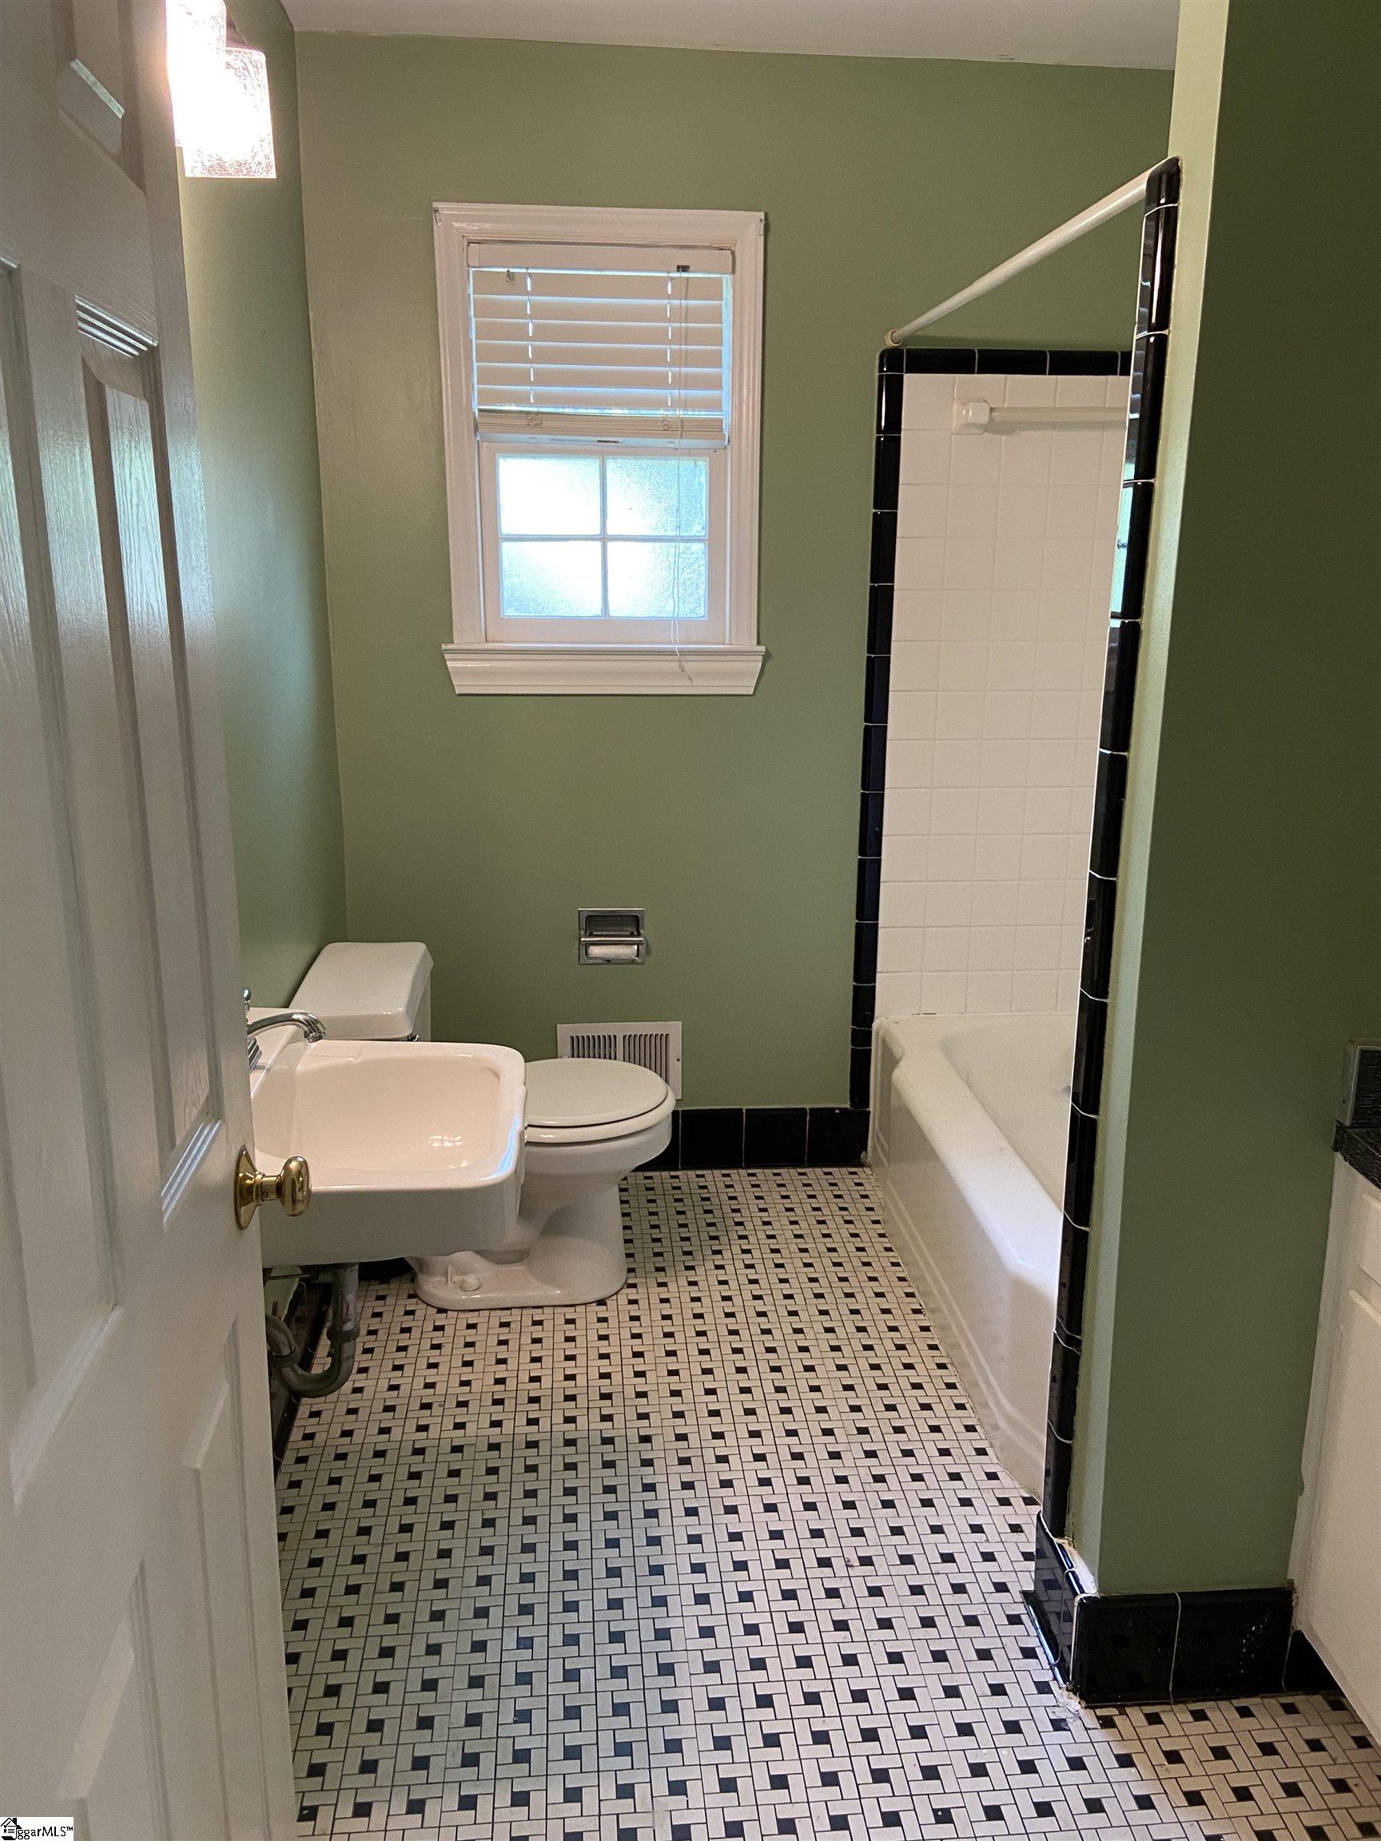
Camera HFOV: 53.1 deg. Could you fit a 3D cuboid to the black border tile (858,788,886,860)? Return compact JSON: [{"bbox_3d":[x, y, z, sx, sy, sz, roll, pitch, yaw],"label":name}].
[{"bbox_3d":[0.411,-0.217,3.141,0.052,0.152,0.015,-1,15,-5],"label":"black border tile"}]

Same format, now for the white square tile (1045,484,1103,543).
[{"bbox_3d":[0.829,-0.885,3.002,0.108,0.108,0.010,0,15,-4],"label":"white square tile"}]

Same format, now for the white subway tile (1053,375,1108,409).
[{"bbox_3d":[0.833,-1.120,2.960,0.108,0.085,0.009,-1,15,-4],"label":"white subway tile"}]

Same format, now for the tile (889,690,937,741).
[{"bbox_3d":[0.497,-0.463,3.110,0.108,0.108,0.009,-1,15,-4],"label":"tile"}]

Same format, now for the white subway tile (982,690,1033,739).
[{"bbox_3d":[0.716,-0.463,3.115,0.108,0.108,0.010,-1,15,-4],"label":"white subway tile"}]

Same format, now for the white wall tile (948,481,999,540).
[{"bbox_3d":[0.610,-0.883,2.986,0.108,0.108,0.010,0,15,-4],"label":"white wall tile"}]

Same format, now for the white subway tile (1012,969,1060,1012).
[{"bbox_3d":[0.838,0.174,3.348,0.110,0.108,0.010,-1,15,-5],"label":"white subway tile"}]

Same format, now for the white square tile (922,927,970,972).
[{"bbox_3d":[0.598,0.068,3.229,0.108,0.108,0.009,-1,15,-5],"label":"white square tile"}]

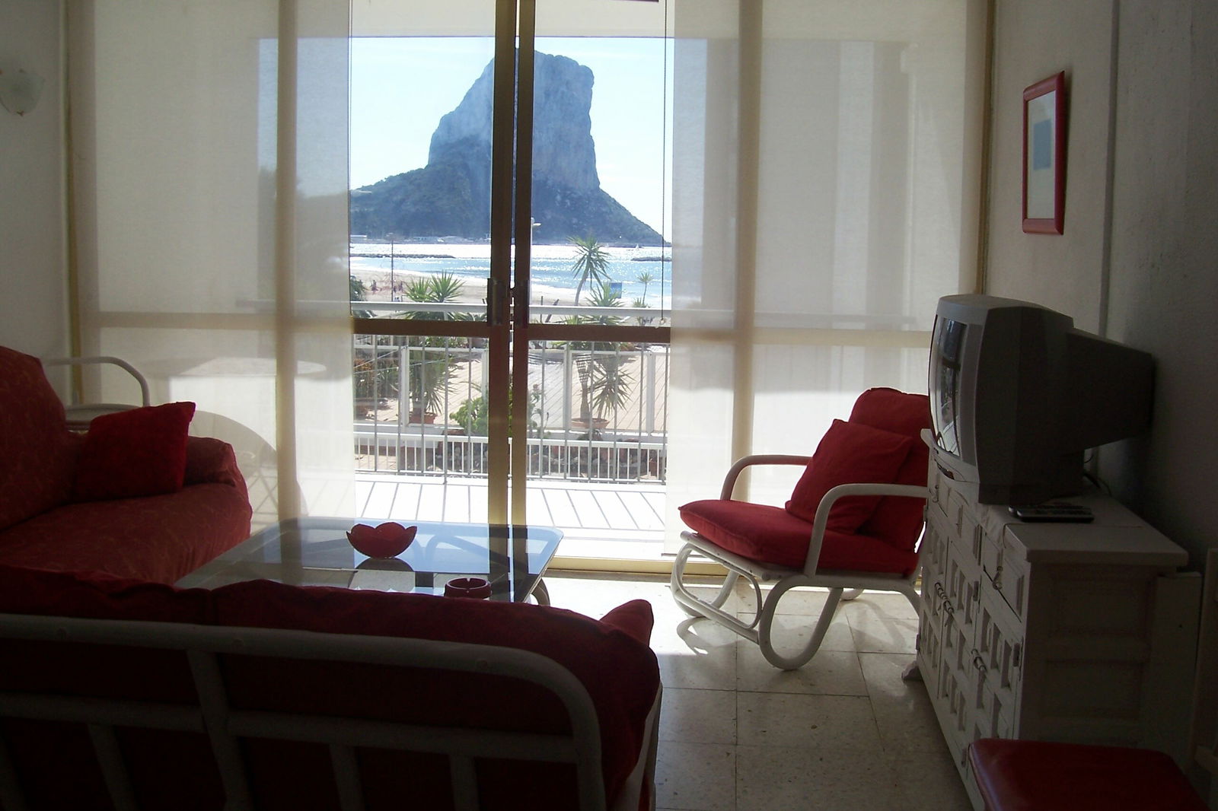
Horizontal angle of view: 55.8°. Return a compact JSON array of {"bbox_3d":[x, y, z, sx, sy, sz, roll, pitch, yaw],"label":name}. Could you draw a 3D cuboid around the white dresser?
[{"bbox_3d":[1.112,0.572,3.146,0.390,0.755,1.430,2,8,6],"label":"white dresser"}]

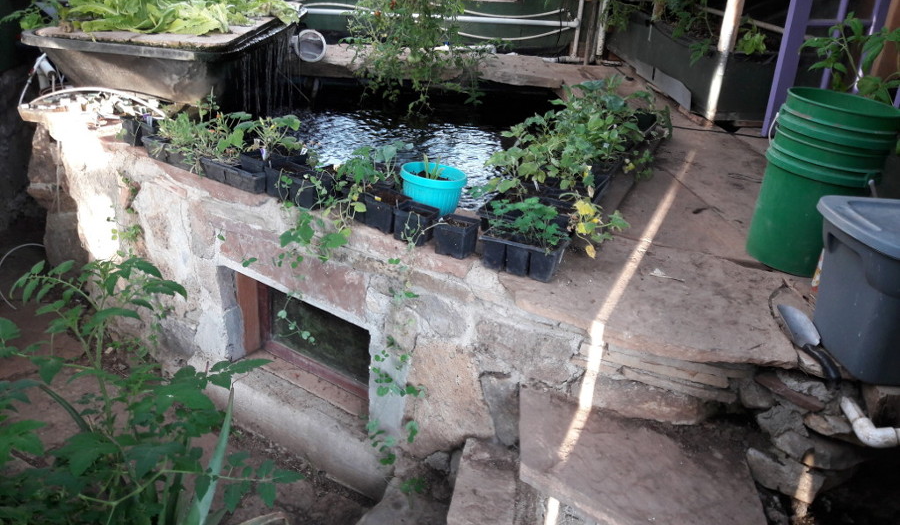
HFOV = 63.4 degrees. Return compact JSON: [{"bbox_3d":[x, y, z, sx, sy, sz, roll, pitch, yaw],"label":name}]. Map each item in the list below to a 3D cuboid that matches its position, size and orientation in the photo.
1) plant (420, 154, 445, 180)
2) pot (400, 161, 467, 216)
[{"bbox_3d":[-0.055,-0.296,2.240,0.070,0.078,0.060,5,25,0],"label":"plant"},{"bbox_3d":[-0.054,-0.227,2.275,0.205,0.120,0.205,5,24,-2],"label":"pot"}]

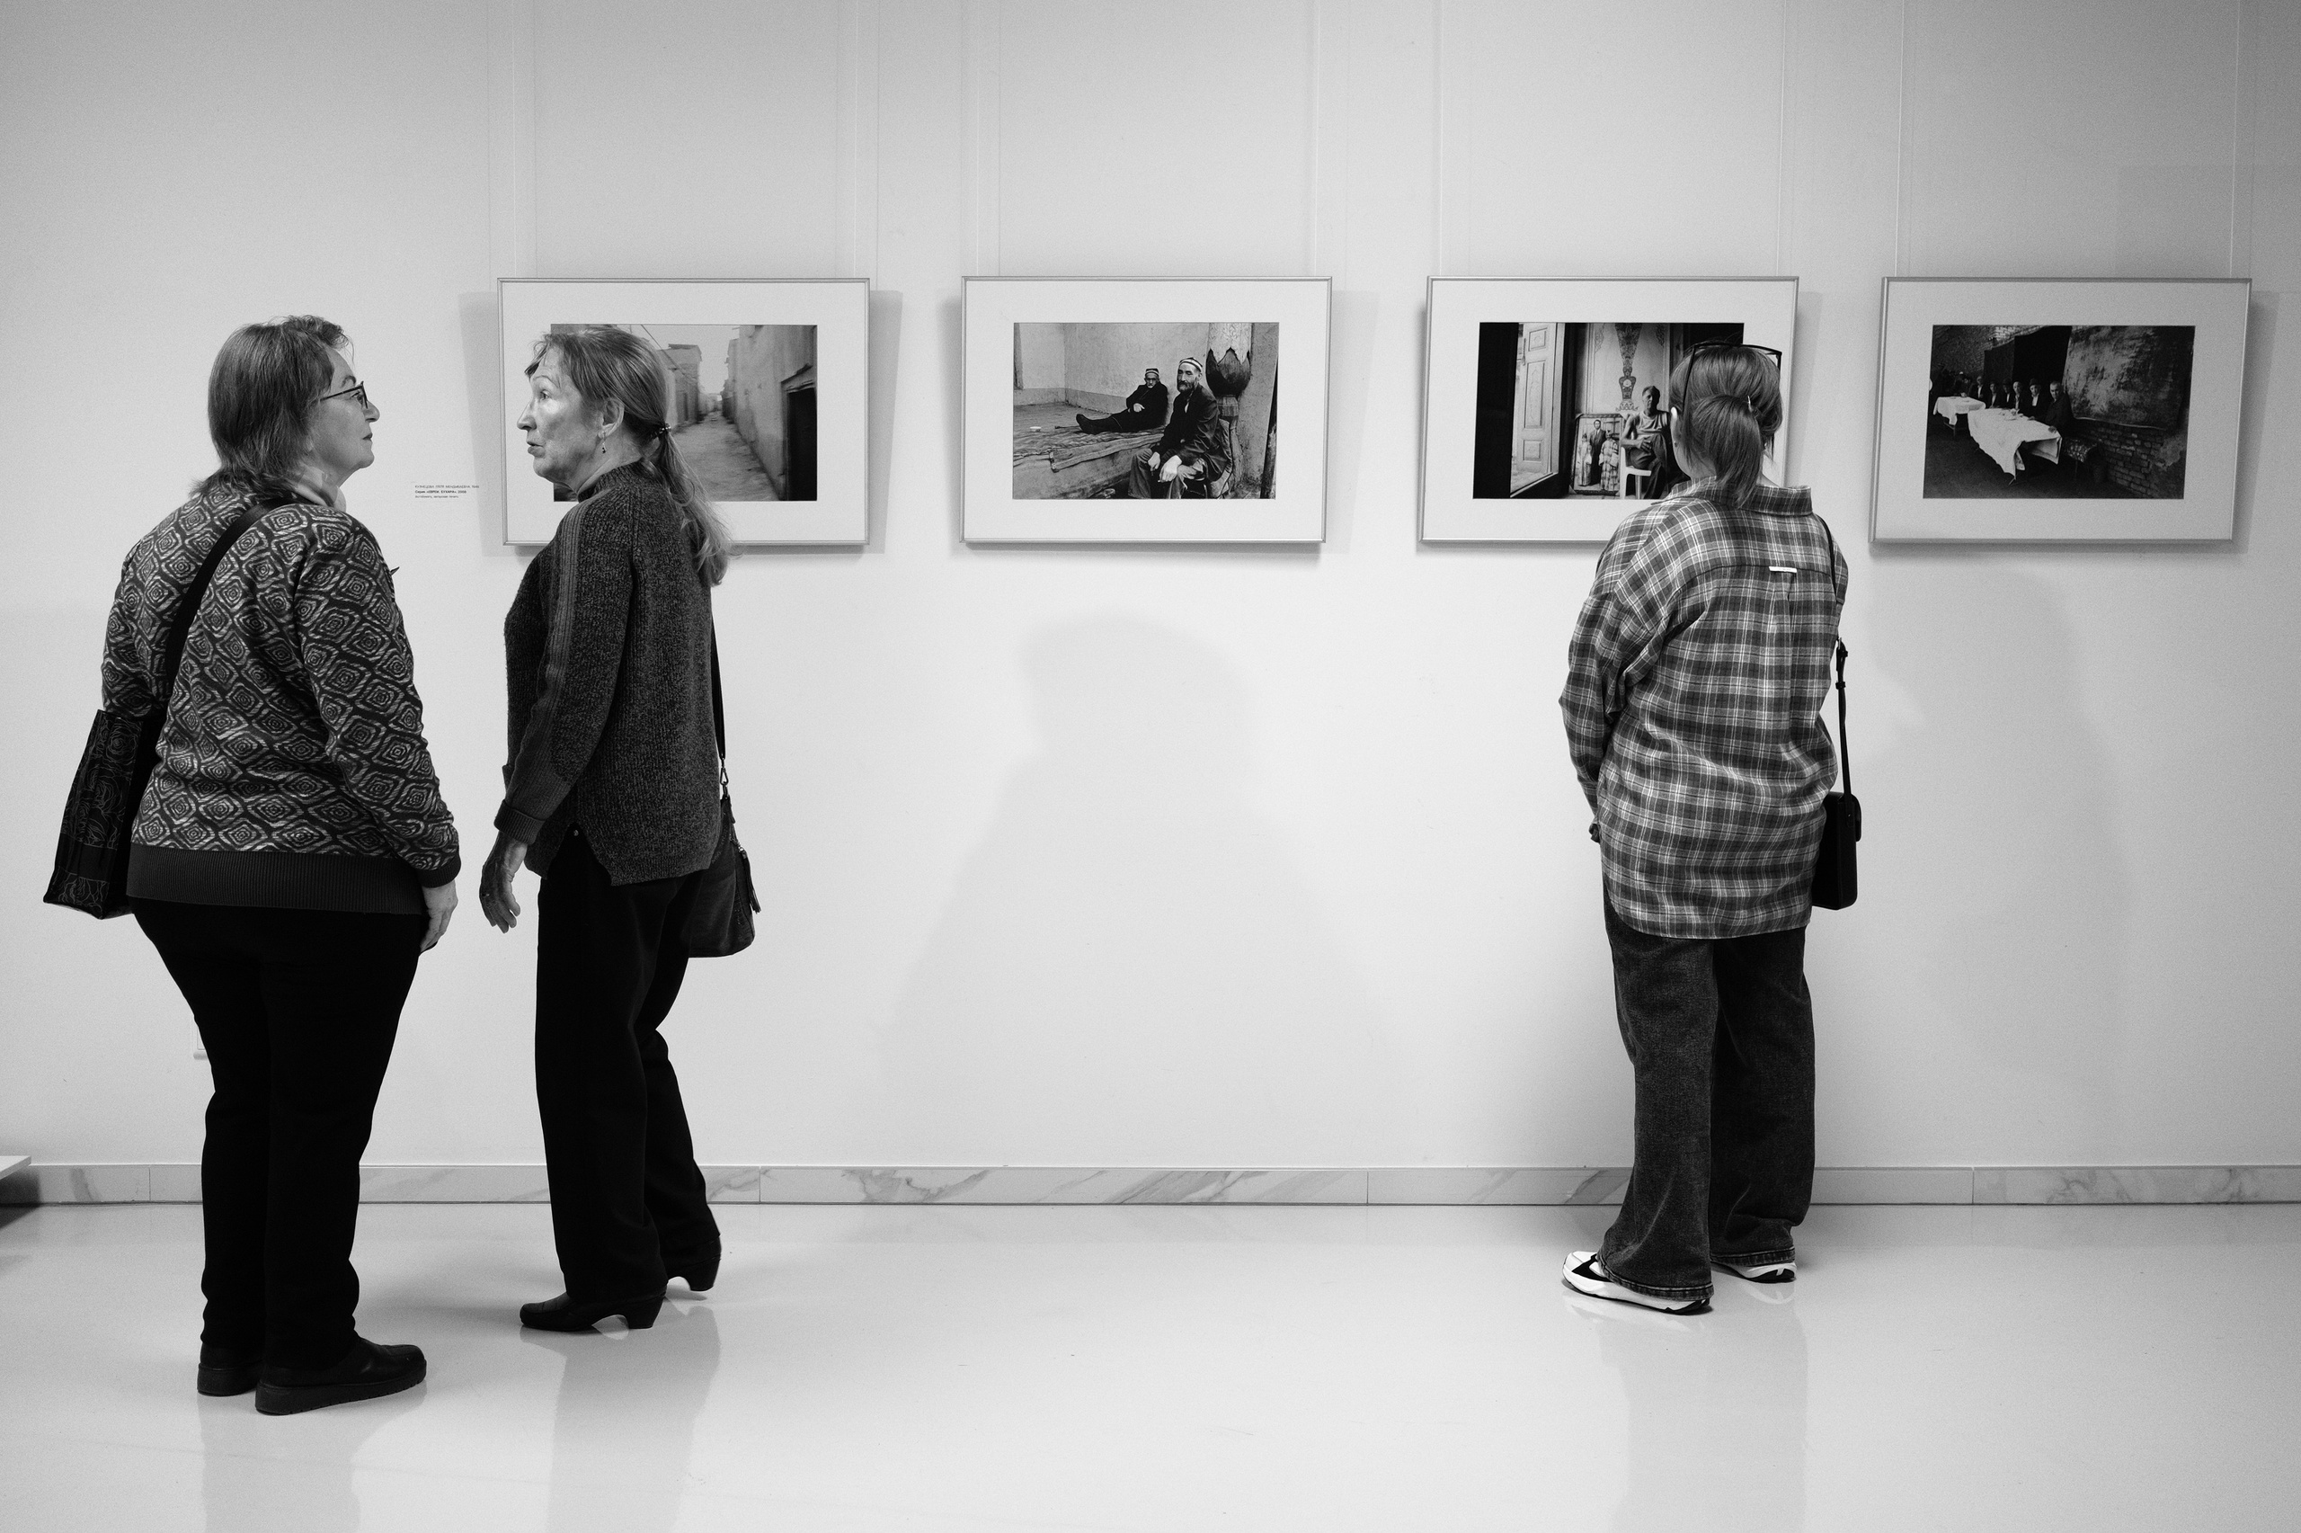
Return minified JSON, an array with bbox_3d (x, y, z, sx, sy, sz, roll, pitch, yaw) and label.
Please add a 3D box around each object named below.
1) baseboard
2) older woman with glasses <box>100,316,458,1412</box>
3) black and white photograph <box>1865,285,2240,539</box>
[{"bbox_3d":[0.005,0.824,4.392,4.600,0.080,0.018,0,4,0],"label":"baseboard"},{"bbox_3d":[-1.288,0.137,3.330,0.360,1.600,0.510,-4,6,-43],"label":"older woman with glasses"},{"bbox_3d":[1.724,-0.676,4.255,0.700,0.500,0.025,0,7,0],"label":"black and white photograph"}]

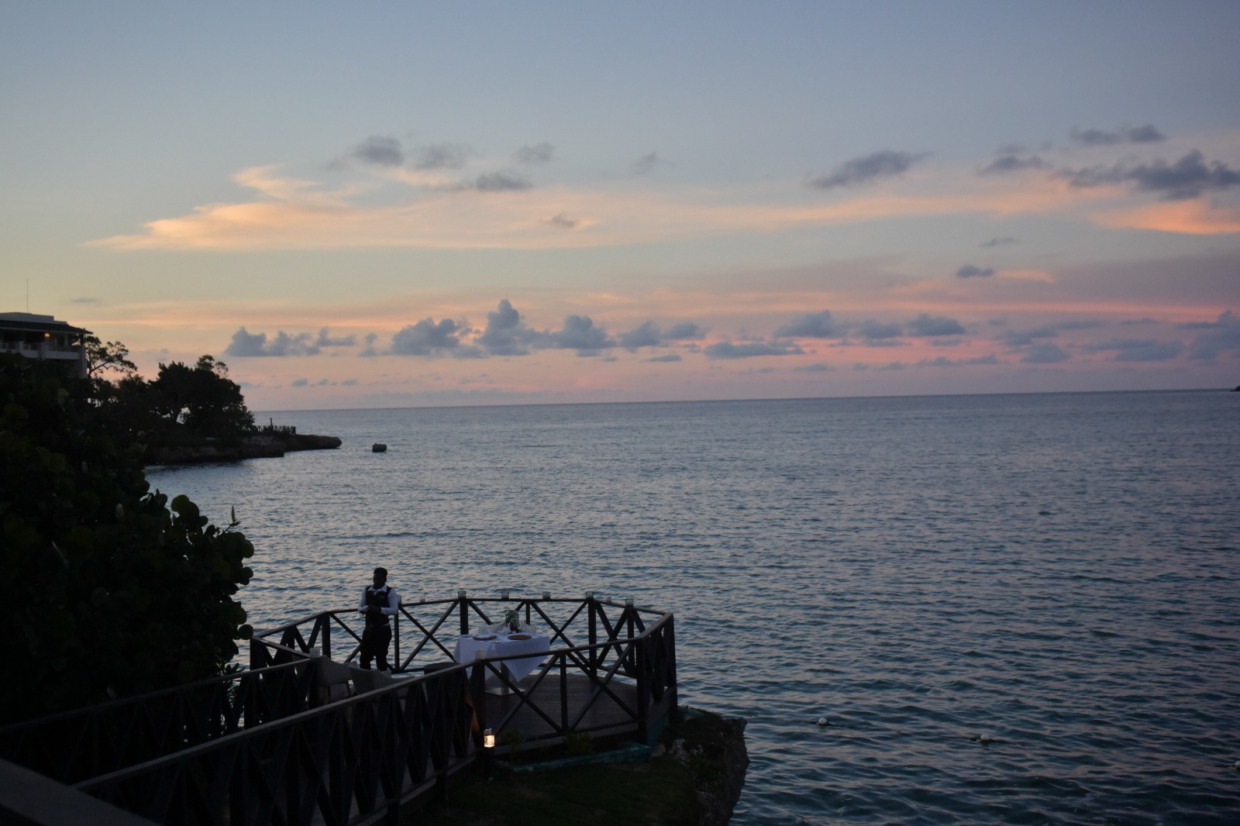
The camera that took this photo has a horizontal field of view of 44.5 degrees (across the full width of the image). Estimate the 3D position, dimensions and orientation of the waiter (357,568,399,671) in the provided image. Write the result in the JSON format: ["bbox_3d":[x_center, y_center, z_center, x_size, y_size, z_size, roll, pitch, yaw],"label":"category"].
[{"bbox_3d":[-3.063,2.834,19.200,0.530,1.770,0.380,-1,0,11],"label":"waiter"}]

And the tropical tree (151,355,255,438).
[{"bbox_3d":[-54.991,-2.173,200.000,13.500,11.000,12.000,-1,0,-15],"label":"tropical tree"}]

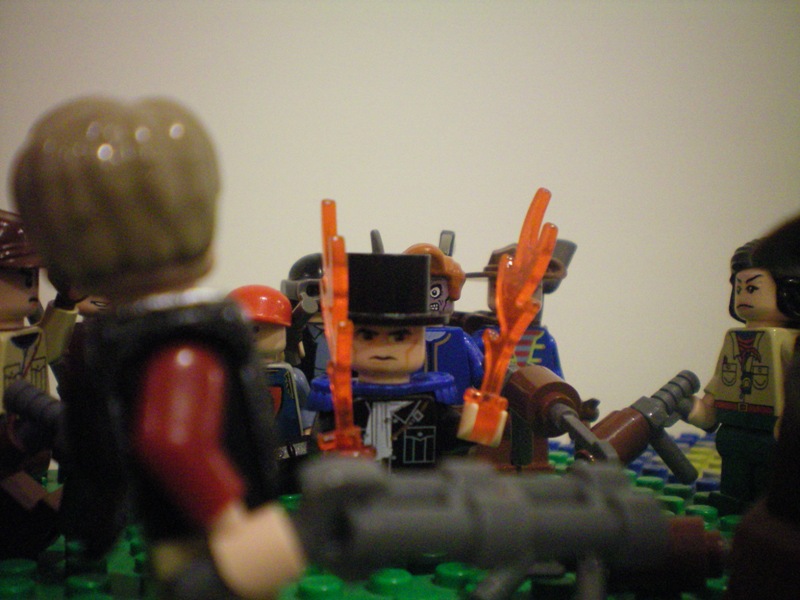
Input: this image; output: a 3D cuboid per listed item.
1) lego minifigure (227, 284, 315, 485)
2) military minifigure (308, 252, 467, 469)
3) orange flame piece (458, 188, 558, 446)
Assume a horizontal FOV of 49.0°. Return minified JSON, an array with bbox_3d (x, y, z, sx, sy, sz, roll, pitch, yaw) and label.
[{"bbox_3d":[-0.024,0.016,0.150,0.021,0.037,0.013,0,-1,-20],"label":"lego minifigure"},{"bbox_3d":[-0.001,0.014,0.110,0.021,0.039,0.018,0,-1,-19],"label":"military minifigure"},{"bbox_3d":[0.013,0.002,0.103,0.007,0.030,0.004,13,-1,-11],"label":"orange flame piece"}]

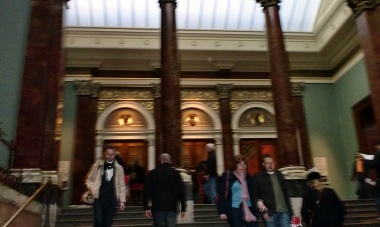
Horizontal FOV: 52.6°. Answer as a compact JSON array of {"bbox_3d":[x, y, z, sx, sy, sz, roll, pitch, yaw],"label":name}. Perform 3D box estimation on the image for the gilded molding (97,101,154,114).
[{"bbox_3d":[-2.631,-0.258,15.792,2.334,0.501,0.154,0,-18,-6],"label":"gilded molding"}]

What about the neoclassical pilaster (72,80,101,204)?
[{"bbox_3d":[-4.101,1.372,14.801,1.042,5.524,0.675,0,-18,-6],"label":"neoclassical pilaster"}]

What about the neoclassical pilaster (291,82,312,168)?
[{"bbox_3d":[4.715,1.319,15.679,0.656,5.524,0.531,0,-18,-6],"label":"neoclassical pilaster"}]

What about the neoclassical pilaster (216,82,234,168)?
[{"bbox_3d":[1.556,1.394,15.533,0.656,5.524,0.531,0,-18,-6],"label":"neoclassical pilaster"}]

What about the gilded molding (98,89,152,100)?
[{"bbox_3d":[-2.620,-0.776,15.967,2.155,0.476,0.154,0,-18,-6],"label":"gilded molding"}]

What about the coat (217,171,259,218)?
[{"bbox_3d":[0.808,1.379,6.539,0.647,0.772,0.357,4,-19,-18],"label":"coat"}]

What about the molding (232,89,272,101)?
[{"bbox_3d":[2.836,-0.793,16.588,2.216,0.523,0.154,0,-18,-6],"label":"molding"}]

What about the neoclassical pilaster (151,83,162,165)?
[{"bbox_3d":[-1.131,1.398,15.229,0.656,5.524,0.482,0,-18,-6],"label":"neoclassical pilaster"}]

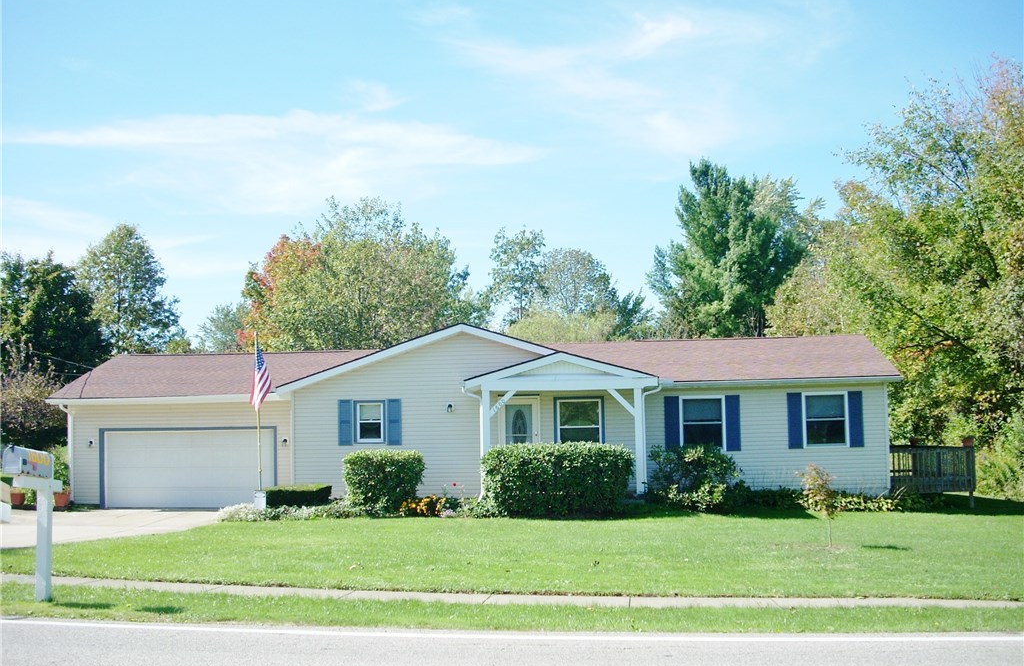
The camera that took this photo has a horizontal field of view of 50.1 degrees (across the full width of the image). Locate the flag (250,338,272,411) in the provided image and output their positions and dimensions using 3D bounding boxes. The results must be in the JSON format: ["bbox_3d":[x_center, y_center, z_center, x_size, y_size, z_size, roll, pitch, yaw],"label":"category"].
[{"bbox_3d":[-5.882,0.986,25.700,0.500,1.700,0.300,-2,-4,9],"label":"flag"}]

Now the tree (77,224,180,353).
[{"bbox_3d":[-19.426,0.668,54.756,5.910,12.431,5.400,-2,-5,7],"label":"tree"}]

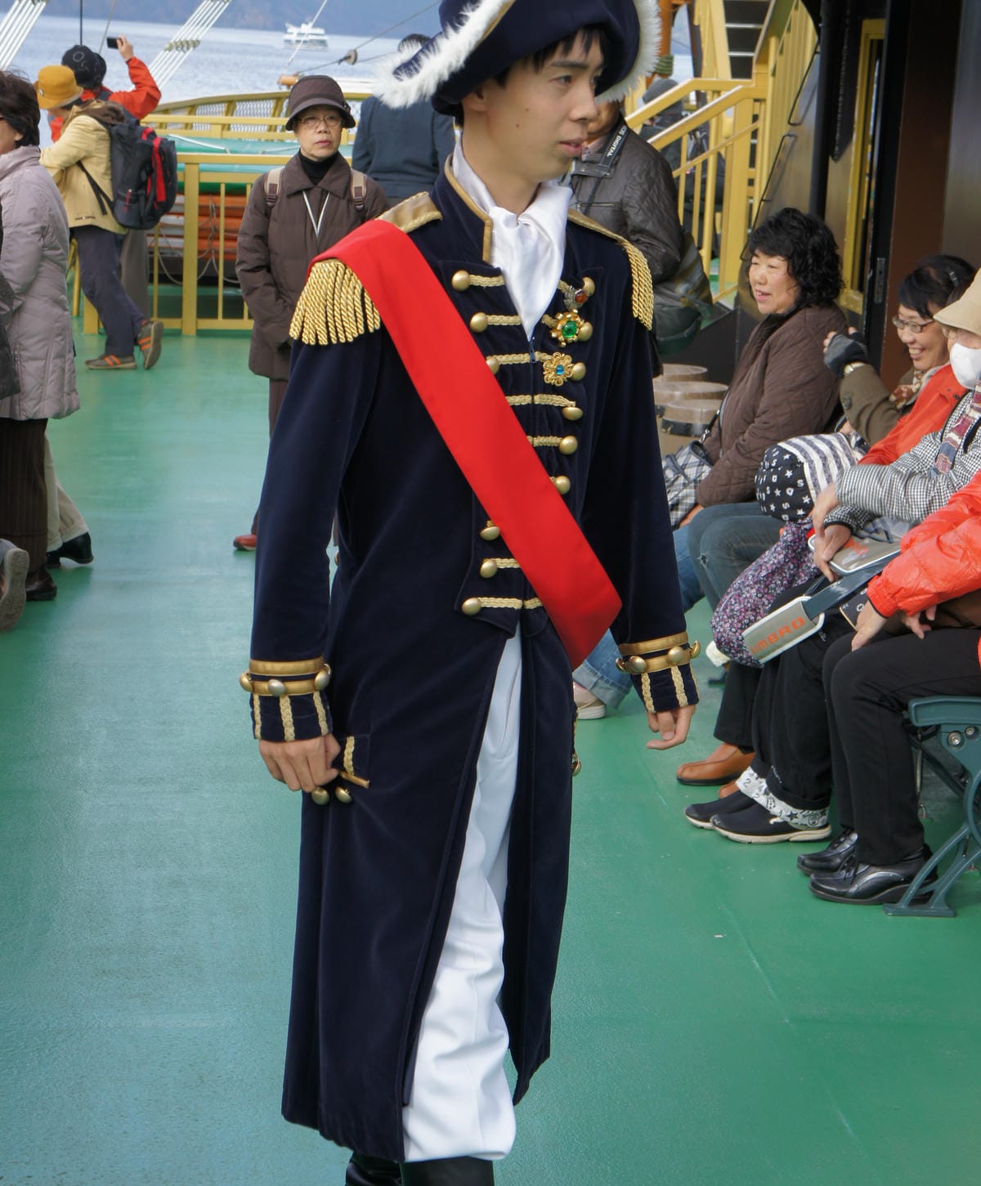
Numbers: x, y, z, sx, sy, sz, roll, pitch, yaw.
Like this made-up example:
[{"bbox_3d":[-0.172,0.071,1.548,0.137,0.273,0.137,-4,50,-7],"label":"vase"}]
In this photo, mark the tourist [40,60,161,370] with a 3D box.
[{"bbox_3d":[-1.913,-1.839,14.059,0.580,1.490,0.450,7,12,21],"label":"tourist"}]

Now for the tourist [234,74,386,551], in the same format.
[{"bbox_3d":[-0.585,-0.898,9.353,0.490,1.565,0.340,2,11,0],"label":"tourist"}]

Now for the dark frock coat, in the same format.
[{"bbox_3d":[-0.022,0.086,3.808,0.630,1.300,0.400,-6,14,-35],"label":"dark frock coat"}]

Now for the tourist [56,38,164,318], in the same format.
[{"bbox_3d":[-2.015,-2.100,15.078,0.560,1.600,0.420,0,11,-12],"label":"tourist"}]

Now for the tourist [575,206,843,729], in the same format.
[{"bbox_3d":[0.525,-0.330,7.406,0.800,1.290,0.500,0,11,-10],"label":"tourist"}]

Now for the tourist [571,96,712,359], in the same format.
[{"bbox_3d":[0.366,-0.777,8.714,0.520,1.650,0.400,11,14,39],"label":"tourist"}]

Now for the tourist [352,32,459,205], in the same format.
[{"bbox_3d":[-0.422,-1.928,14.297,0.530,1.690,0.340,3,11,3],"label":"tourist"}]

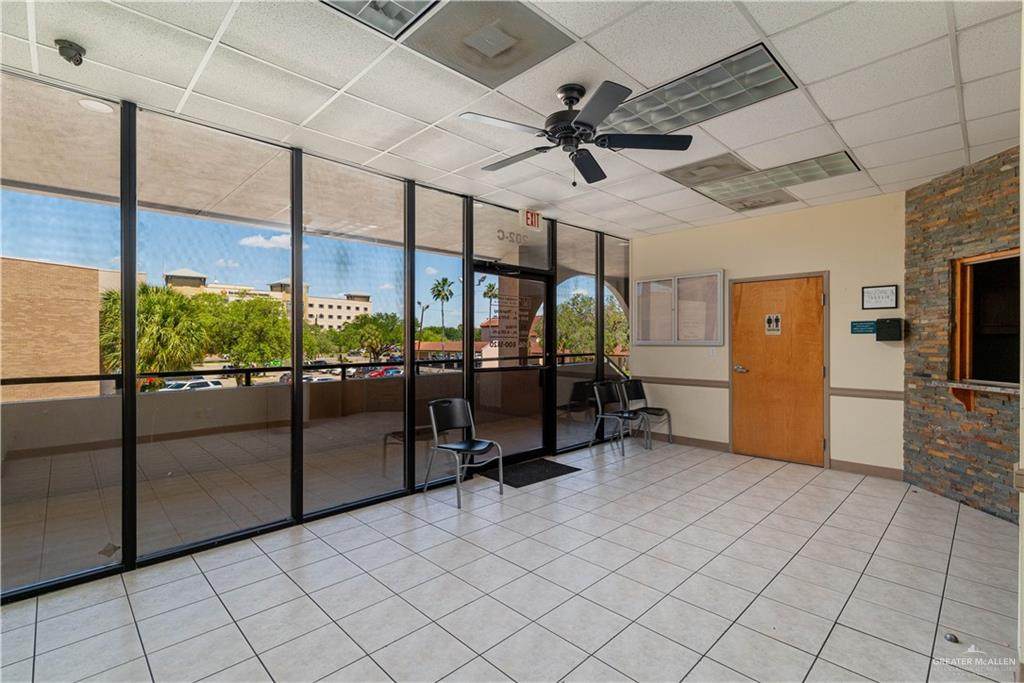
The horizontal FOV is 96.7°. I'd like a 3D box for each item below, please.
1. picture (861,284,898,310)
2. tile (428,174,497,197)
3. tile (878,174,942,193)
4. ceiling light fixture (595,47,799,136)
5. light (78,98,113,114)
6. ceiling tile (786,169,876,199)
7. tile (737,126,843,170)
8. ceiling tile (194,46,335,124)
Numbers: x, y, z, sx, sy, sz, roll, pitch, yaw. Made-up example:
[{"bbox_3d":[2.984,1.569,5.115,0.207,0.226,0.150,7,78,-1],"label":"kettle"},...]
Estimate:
[{"bbox_3d":[3.563,-0.425,4.417,0.020,0.225,0.275,0,1,-44],"label":"picture"},{"bbox_3d":[-0.411,-1.447,4.230,0.606,0.020,0.329,0,0,-44],"label":"tile"},{"bbox_3d":[3.677,-1.458,4.212,0.302,0.025,0.439,-1,1,-44],"label":"tile"},{"bbox_3d":[0.981,-1.439,2.745,0.590,0.070,1.190,0,1,-44],"label":"ceiling light fixture"},{"bbox_3d":[-2.736,-1.554,2.994,0.170,0.030,0.170,0,1,-44],"label":"light"},{"bbox_3d":[2.968,-1.437,4.235,0.605,0.020,0.605,0,0,-44],"label":"ceiling tile"},{"bbox_3d":[2.071,-1.428,3.372,0.600,0.020,0.600,0,1,-44],"label":"tile"},{"bbox_3d":[-1.408,-1.442,2.604,0.606,0.020,0.606,0,0,-44],"label":"ceiling tile"}]

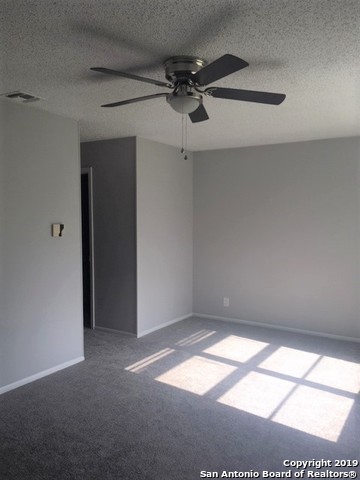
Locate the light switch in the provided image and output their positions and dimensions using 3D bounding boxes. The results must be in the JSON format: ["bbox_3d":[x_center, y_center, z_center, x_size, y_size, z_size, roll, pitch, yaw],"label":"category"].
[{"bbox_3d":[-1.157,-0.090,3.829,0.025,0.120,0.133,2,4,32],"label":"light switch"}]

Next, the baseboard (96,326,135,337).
[{"bbox_3d":[-0.825,1.171,5.108,0.708,0.055,0.017,2,4,32],"label":"baseboard"}]

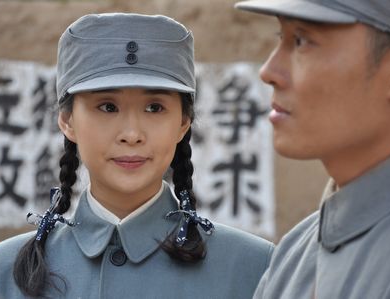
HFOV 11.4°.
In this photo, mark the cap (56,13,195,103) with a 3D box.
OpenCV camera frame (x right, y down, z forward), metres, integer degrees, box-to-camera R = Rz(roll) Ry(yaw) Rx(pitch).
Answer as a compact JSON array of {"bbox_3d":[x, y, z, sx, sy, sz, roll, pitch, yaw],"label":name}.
[{"bbox_3d":[-0.095,-0.124,2.660,0.187,0.110,0.240,0,-3,-7],"label":"cap"}]

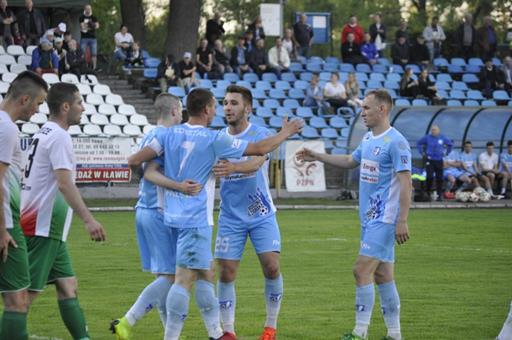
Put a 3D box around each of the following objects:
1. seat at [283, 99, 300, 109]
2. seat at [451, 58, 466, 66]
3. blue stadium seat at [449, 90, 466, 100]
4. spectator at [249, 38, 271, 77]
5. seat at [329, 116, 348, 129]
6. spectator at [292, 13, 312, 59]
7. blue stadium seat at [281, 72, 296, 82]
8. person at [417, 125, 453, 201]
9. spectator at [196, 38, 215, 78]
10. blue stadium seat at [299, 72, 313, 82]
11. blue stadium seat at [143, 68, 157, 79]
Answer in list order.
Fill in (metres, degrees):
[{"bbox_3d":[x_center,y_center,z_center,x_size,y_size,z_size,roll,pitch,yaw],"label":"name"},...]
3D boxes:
[{"bbox_3d":[0.914,-1.668,67.647,0.430,0.270,0.400,0,1,-20],"label":"seat"},{"bbox_3d":[5.459,-2.852,71.600,0.430,0.310,0.400,0,1,-15],"label":"seat"},{"bbox_3d":[5.227,-1.901,68.900,0.430,0.310,0.400,0,1,-15],"label":"blue stadium seat"},{"bbox_3d":[0.106,-2.841,70.715,0.560,1.270,0.780,0,1,-20],"label":"spectator"},{"bbox_3d":[2.043,-1.169,65.770,0.430,0.310,0.410,0,1,-21],"label":"seat"},{"bbox_3d":[1.266,-3.367,72.300,0.520,1.740,0.340,0,1,-32],"label":"spectator"},{"bbox_3d":[0.848,-2.372,69.300,0.430,0.310,0.400,0,1,-15],"label":"blue stadium seat"},{"bbox_3d":[4.166,-0.168,62.000,0.790,1.770,0.380,0,1,-2],"label":"person"},{"bbox_3d":[-1.335,-2.821,70.238,0.500,1.270,0.750,0,1,-18],"label":"spectator"},{"bbox_3d":[1.380,-2.361,69.175,0.420,0.330,0.410,0,1,-13],"label":"blue stadium seat"},{"bbox_3d":[-2.738,-2.512,69.136,0.400,0.290,0.380,0,1,-18],"label":"blue stadium seat"}]

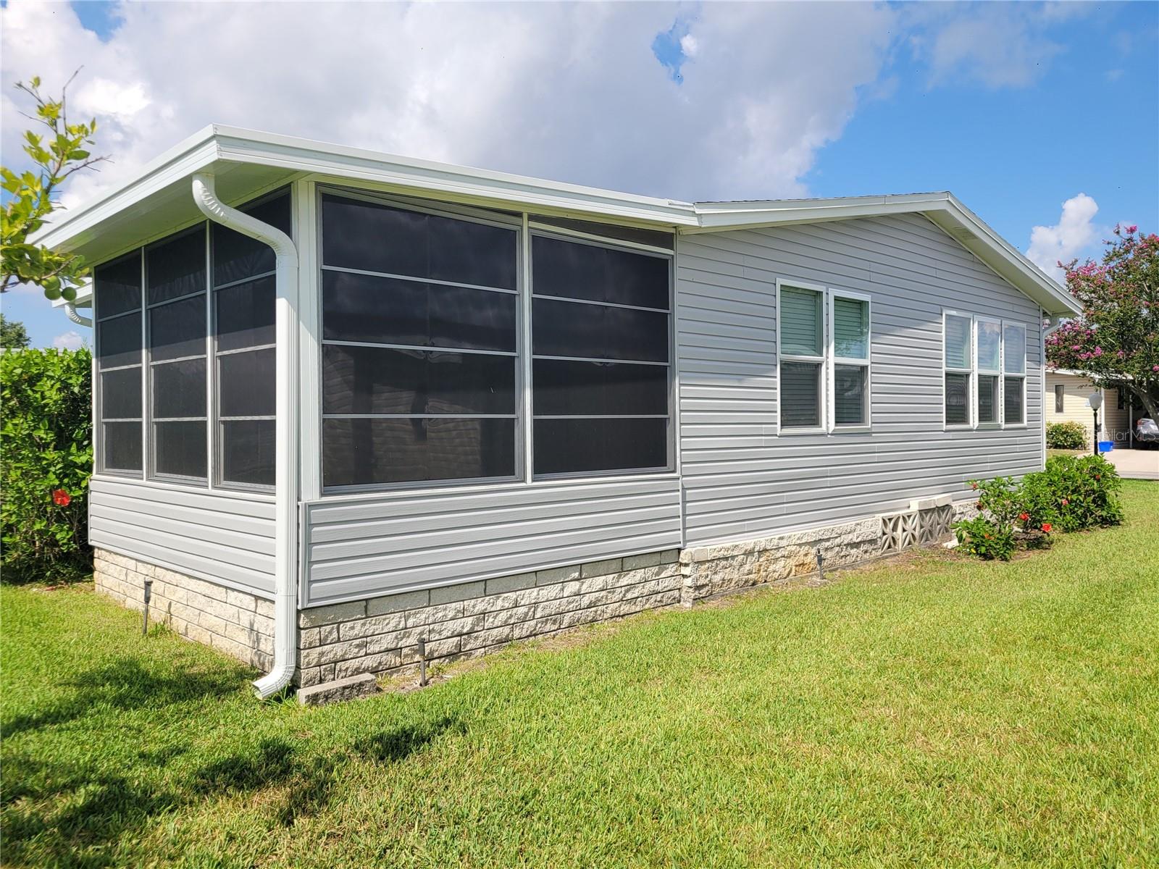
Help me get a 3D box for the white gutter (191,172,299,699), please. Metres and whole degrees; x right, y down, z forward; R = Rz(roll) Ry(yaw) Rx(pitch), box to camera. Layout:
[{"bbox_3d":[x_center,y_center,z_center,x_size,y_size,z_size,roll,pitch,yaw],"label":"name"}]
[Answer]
[{"bbox_3d":[-1.648,0.031,4.321,0.480,2.605,0.105,-1,1,-44],"label":"white gutter"}]

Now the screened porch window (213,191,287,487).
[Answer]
[{"bbox_3d":[-1.859,-0.472,4.887,0.080,1.575,1.050,-1,1,-44],"label":"screened porch window"}]

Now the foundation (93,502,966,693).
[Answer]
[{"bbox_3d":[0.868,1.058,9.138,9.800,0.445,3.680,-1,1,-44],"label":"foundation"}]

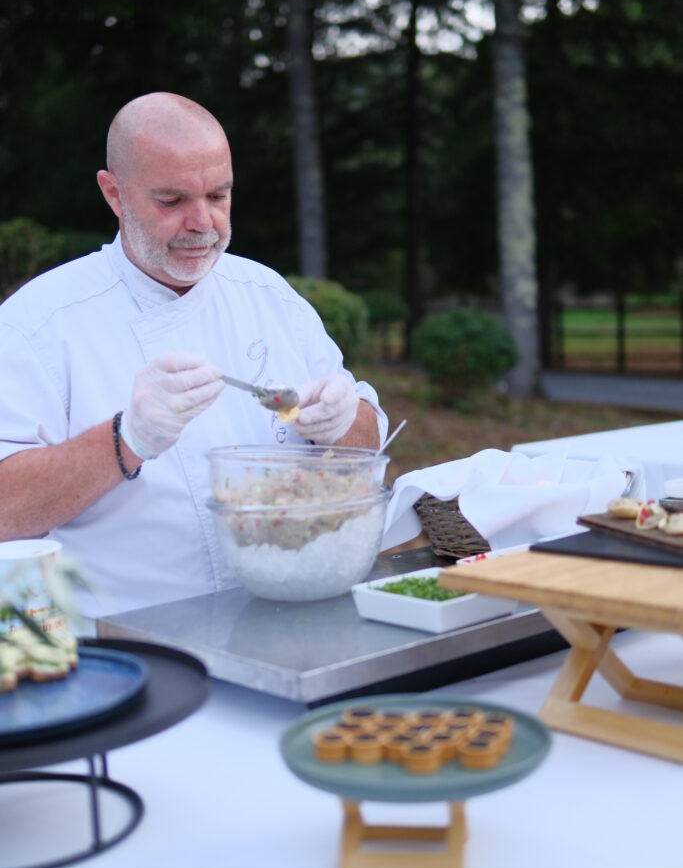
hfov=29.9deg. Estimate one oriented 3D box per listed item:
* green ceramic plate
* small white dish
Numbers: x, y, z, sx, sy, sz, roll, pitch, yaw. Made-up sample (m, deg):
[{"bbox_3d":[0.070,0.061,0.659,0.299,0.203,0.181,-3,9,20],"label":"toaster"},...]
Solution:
[{"bbox_3d":[0.057,0.240,0.973,0.205,0.020,0.205,-2,6,0],"label":"green ceramic plate"},{"bbox_3d":[0.106,0.184,1.434,0.131,0.030,0.130,-7,8,-43],"label":"small white dish"}]

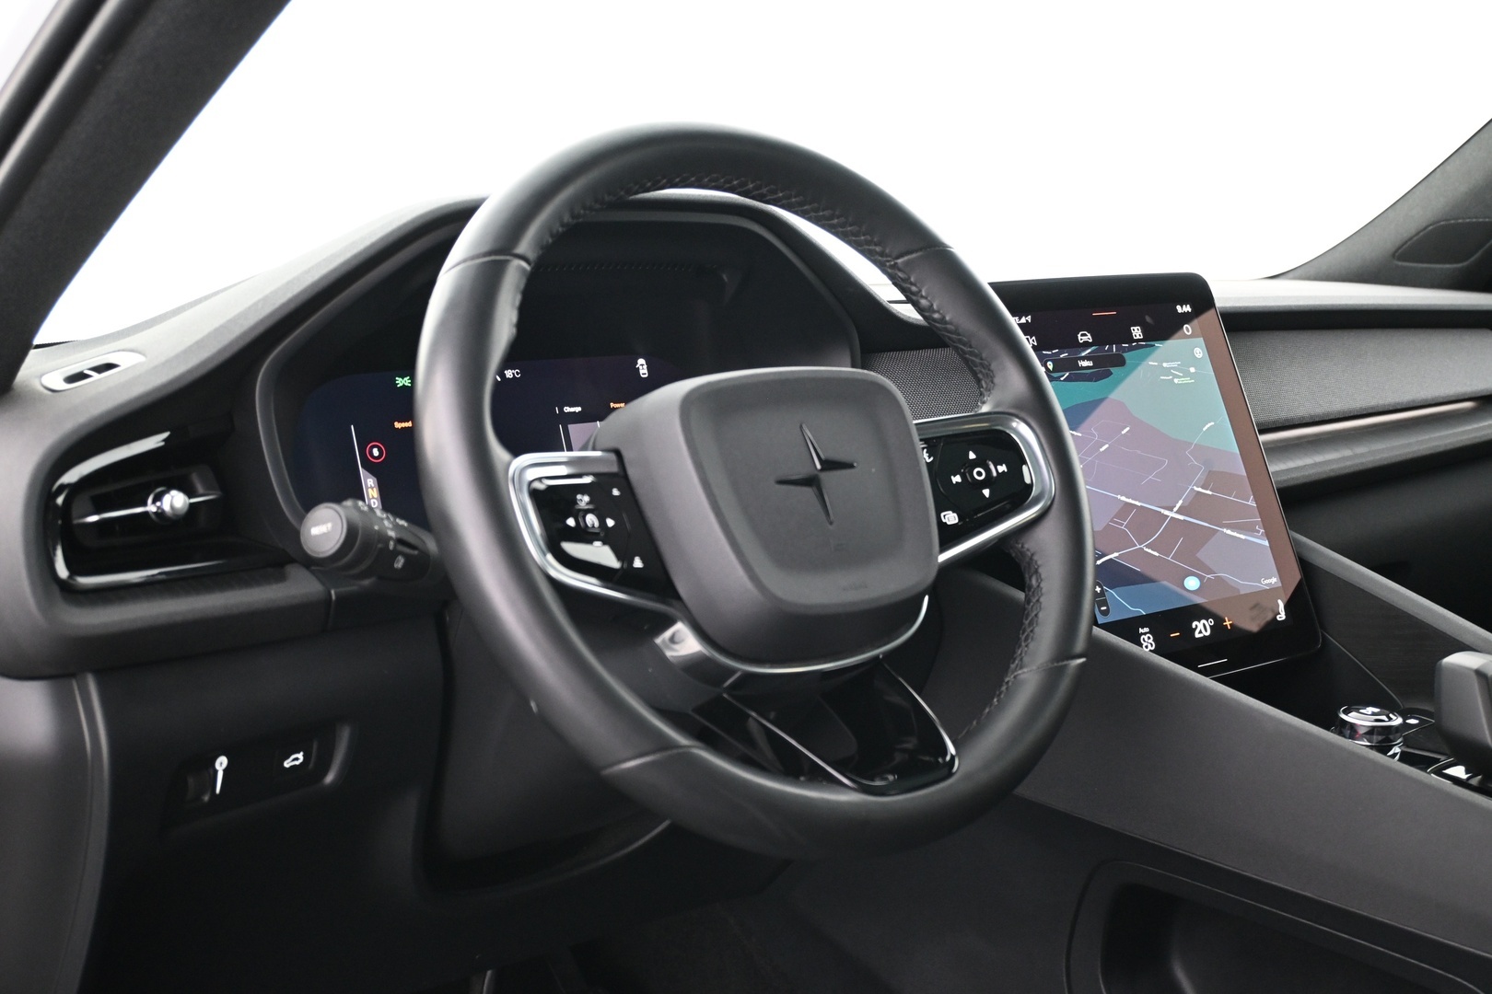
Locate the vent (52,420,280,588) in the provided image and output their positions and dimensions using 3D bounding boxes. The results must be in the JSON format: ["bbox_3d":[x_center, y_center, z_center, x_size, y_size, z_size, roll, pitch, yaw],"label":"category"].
[{"bbox_3d":[-0.286,0.003,0.833,0.050,0.073,0.135,9,14,40],"label":"vent"}]

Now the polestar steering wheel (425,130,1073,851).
[{"bbox_3d":[0.014,-0.008,0.814,0.370,0.370,0.100,-8,-18,-35],"label":"polestar steering wheel"}]

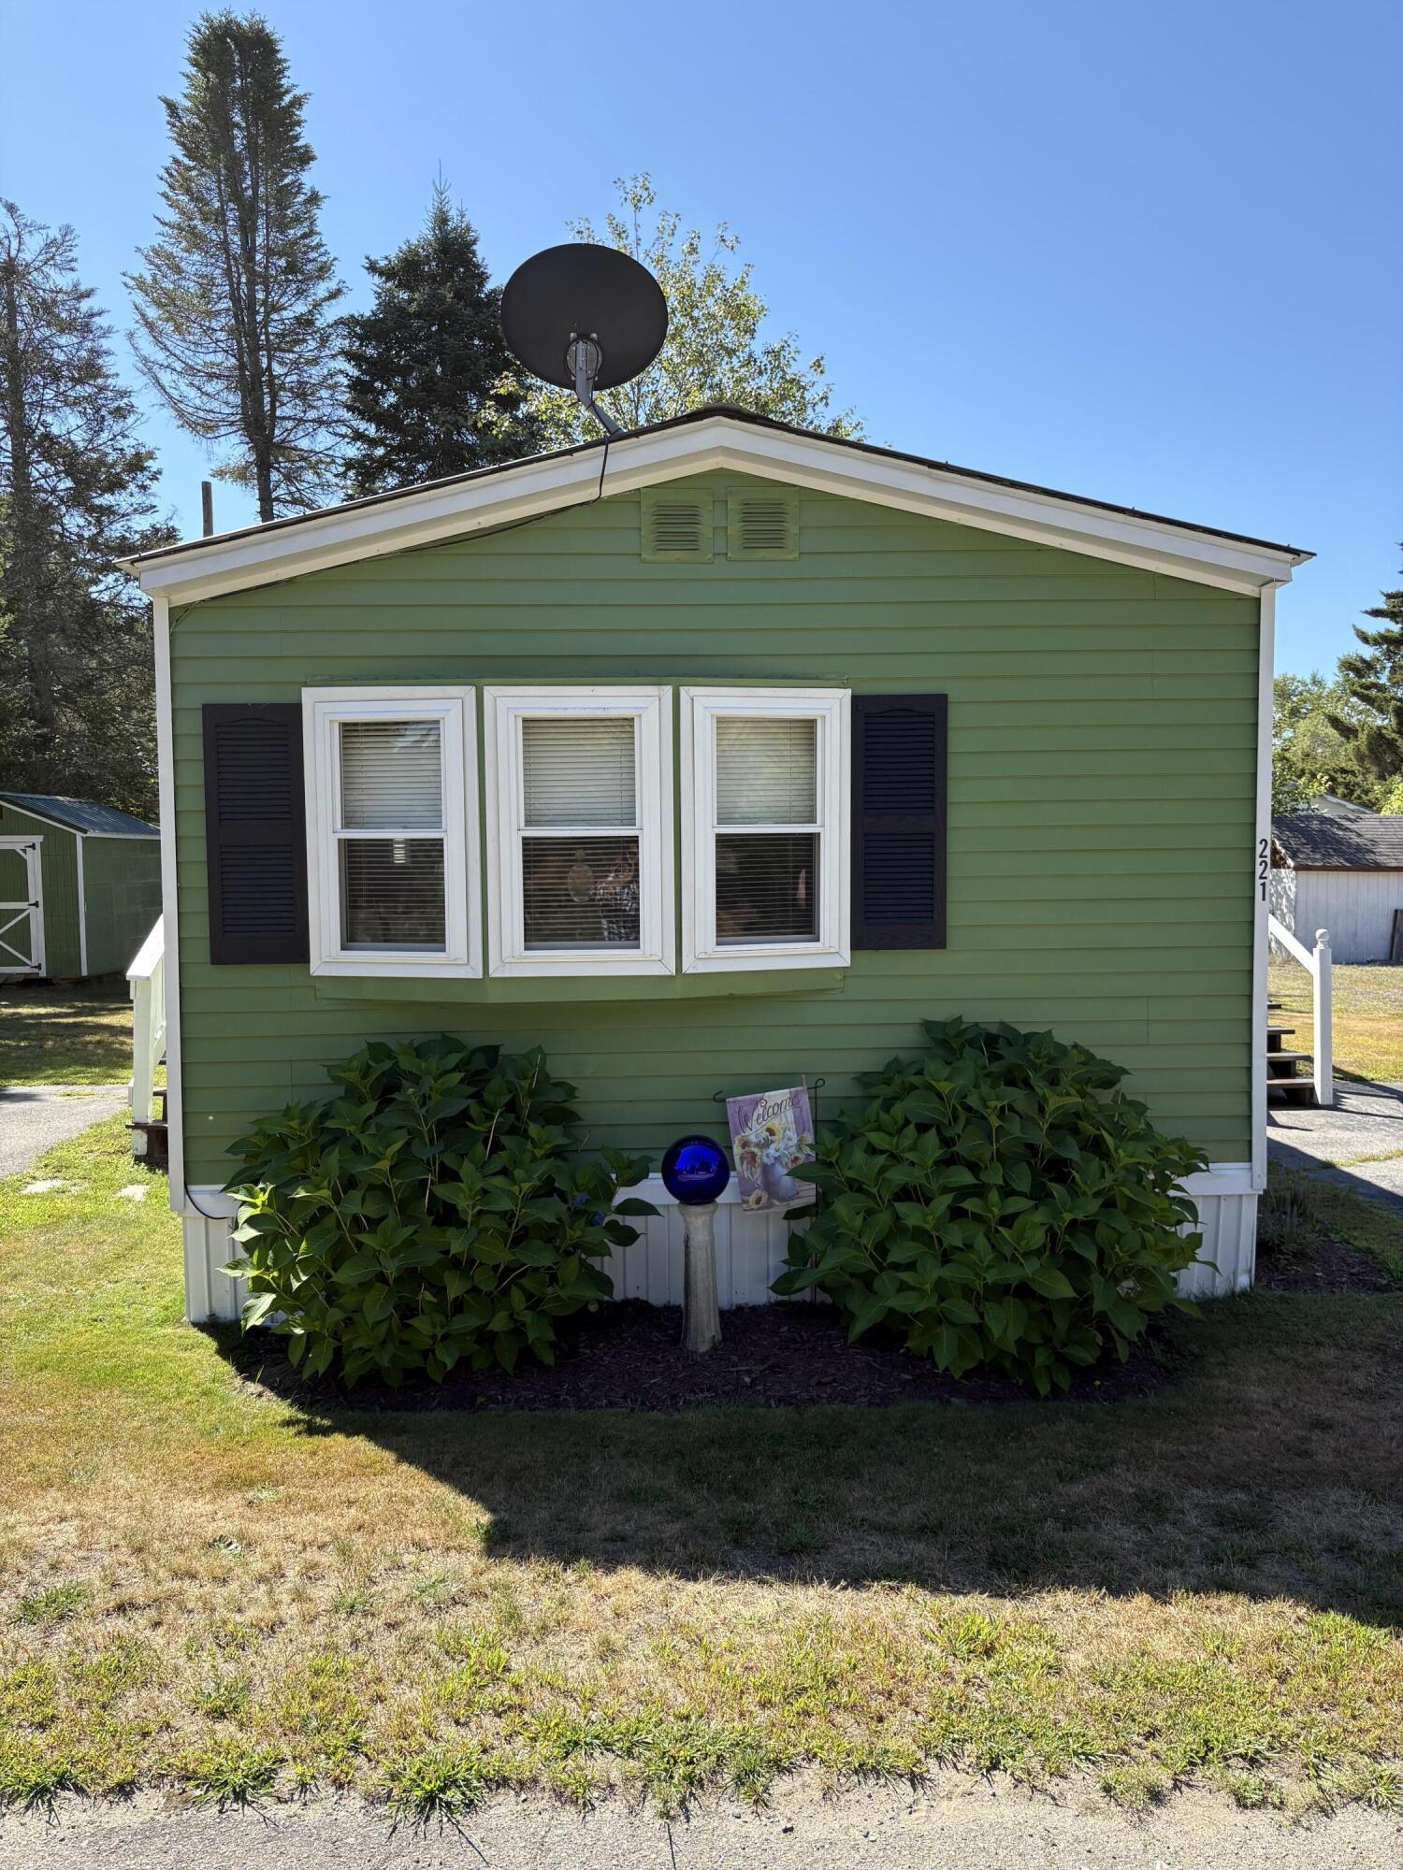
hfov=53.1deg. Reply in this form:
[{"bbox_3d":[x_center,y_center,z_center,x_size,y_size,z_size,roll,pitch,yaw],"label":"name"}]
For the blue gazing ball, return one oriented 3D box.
[{"bbox_3d":[-0.020,0.880,5.258,0.255,0.255,0.255,-1,4,0],"label":"blue gazing ball"}]

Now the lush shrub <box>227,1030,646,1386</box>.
[{"bbox_3d":[-0.930,0.961,5.000,1.527,1.206,1.150,-1,4,-2],"label":"lush shrub"}]

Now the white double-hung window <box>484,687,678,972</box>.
[{"bbox_3d":[-0.464,-0.396,5.439,0.717,1.109,0.090,-1,4,-2],"label":"white double-hung window"}]

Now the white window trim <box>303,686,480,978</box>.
[{"bbox_3d":[-1.186,-0.394,5.467,0.688,1.116,0.090,0,4,7],"label":"white window trim"}]

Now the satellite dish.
[{"bbox_3d":[-0.468,-2.354,5.651,0.659,0.778,0.500,0,4,8],"label":"satellite dish"}]

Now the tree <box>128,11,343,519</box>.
[{"bbox_3d":[-8.833,-8.648,27.208,4.281,17.811,4.281,-1,4,-2],"label":"tree"}]

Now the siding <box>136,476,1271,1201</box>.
[{"bbox_3d":[0.089,-0.425,5.574,4.296,2.791,0.150,-1,4,-2],"label":"siding"}]

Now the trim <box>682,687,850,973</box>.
[{"bbox_3d":[0.250,-0.409,5.525,0.684,1.096,0.090,-2,4,-12],"label":"trim"}]

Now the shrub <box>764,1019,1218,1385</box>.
[{"bbox_3d":[1.041,0.911,5.070,1.578,1.245,1.150,-1,4,-2],"label":"shrub"}]

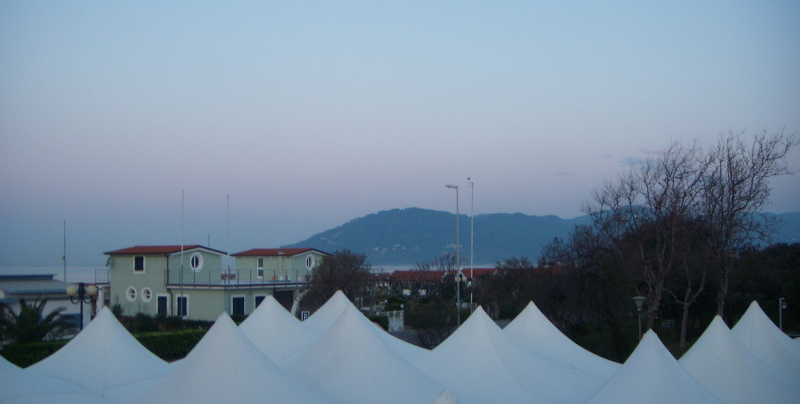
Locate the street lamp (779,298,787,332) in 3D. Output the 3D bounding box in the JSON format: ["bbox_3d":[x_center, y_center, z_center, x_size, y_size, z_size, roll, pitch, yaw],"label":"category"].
[{"bbox_3d":[14.814,5.461,33.944,0.340,3.600,0.250,0,-4,0],"label":"street lamp"}]

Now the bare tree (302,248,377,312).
[{"bbox_3d":[-4.342,6.336,62.004,5.100,6.090,4.800,0,-4,0],"label":"bare tree"}]

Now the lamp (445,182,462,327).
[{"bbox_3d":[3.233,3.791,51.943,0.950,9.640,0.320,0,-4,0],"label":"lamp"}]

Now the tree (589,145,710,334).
[{"bbox_3d":[13.653,2.443,47.829,6.600,11.610,6.000,0,-4,0],"label":"tree"}]

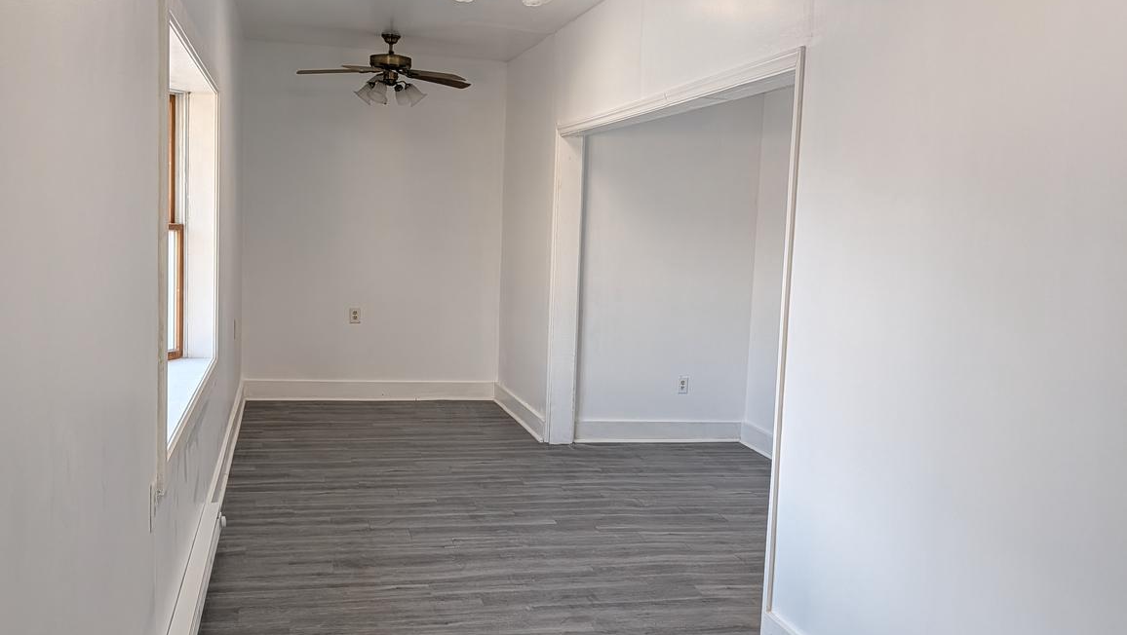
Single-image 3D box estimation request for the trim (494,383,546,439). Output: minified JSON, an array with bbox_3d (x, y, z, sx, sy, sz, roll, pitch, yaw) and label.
[{"bbox_3d":[-0.340,0.672,7.721,0.030,0.169,1.571,0,6,-15],"label":"trim"}]

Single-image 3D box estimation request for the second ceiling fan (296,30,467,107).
[{"bbox_3d":[-1.211,-1.705,7.197,1.270,0.485,1.250,0,6,-15],"label":"second ceiling fan"}]

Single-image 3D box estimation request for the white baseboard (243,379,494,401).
[{"bbox_3d":[-1.501,0.580,8.237,1.951,0.169,0.030,0,6,-15],"label":"white baseboard"}]

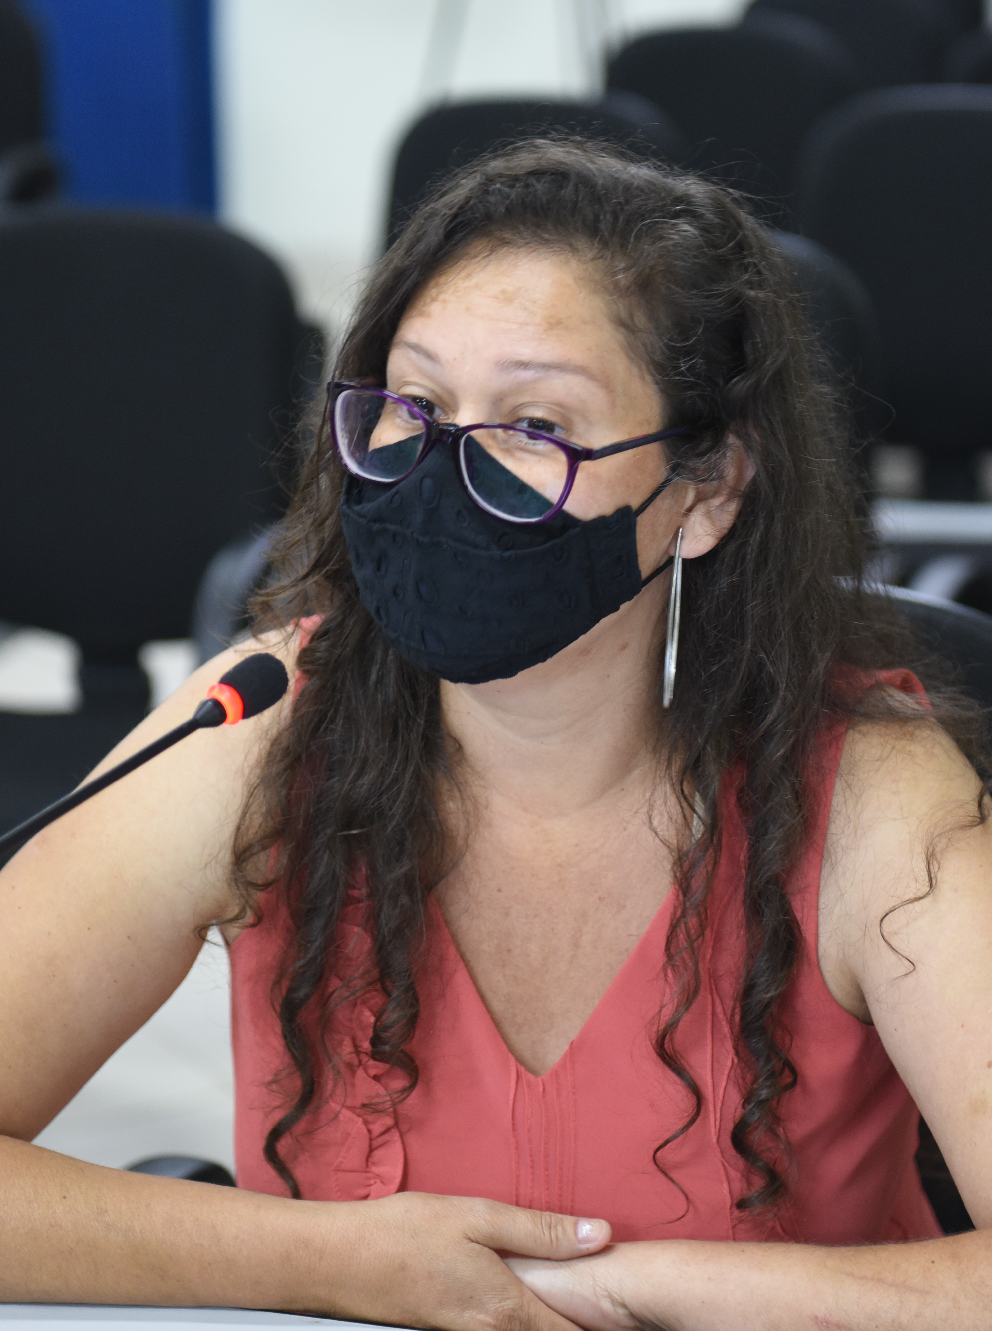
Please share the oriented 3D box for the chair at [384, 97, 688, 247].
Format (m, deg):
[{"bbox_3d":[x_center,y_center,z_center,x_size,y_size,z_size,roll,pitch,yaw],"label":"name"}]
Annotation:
[{"bbox_3d":[-0.013,-0.282,4.876,0.600,0.930,0.620,4,15,15],"label":"chair"}]

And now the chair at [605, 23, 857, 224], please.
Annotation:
[{"bbox_3d":[0.332,-0.580,6.021,0.600,0.930,0.620,4,15,15],"label":"chair"}]

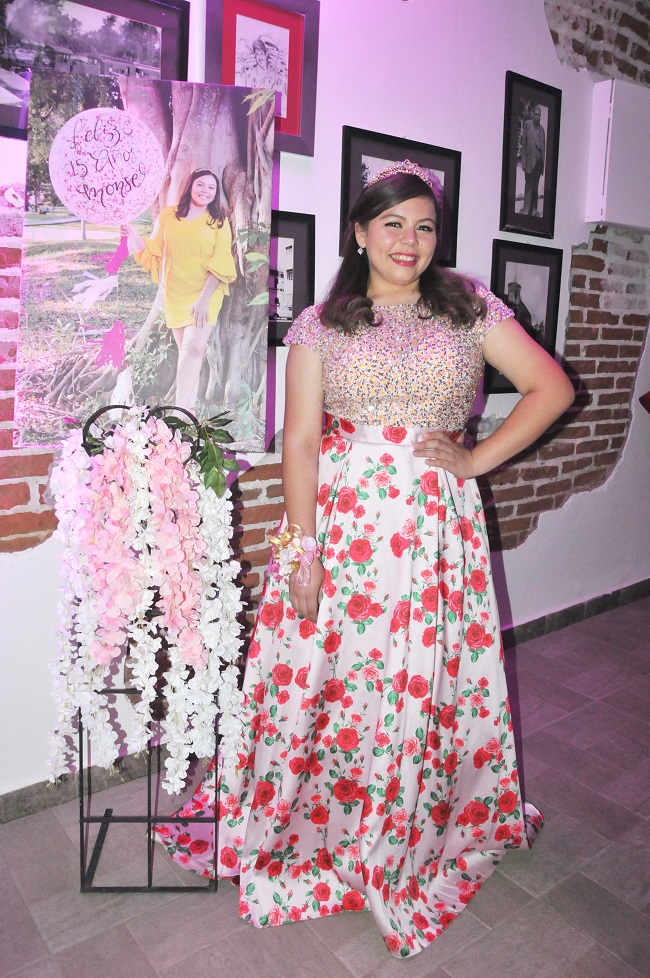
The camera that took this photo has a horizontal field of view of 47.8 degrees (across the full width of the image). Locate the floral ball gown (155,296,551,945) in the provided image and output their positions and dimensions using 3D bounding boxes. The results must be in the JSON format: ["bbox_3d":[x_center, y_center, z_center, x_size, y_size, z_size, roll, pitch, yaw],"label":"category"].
[{"bbox_3d":[0.086,0.226,1.717,0.990,1.334,0.760,0,11,-7],"label":"floral ball gown"}]

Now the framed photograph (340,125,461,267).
[{"bbox_3d":[0.252,-0.891,2.272,0.493,0.368,0.028,-7,14,-36],"label":"framed photograph"}]

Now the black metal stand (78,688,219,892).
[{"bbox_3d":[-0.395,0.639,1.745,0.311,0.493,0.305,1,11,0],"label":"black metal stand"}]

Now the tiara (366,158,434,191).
[{"bbox_3d":[0.150,-0.634,1.482,0.142,0.062,0.075,0,11,-8],"label":"tiara"}]

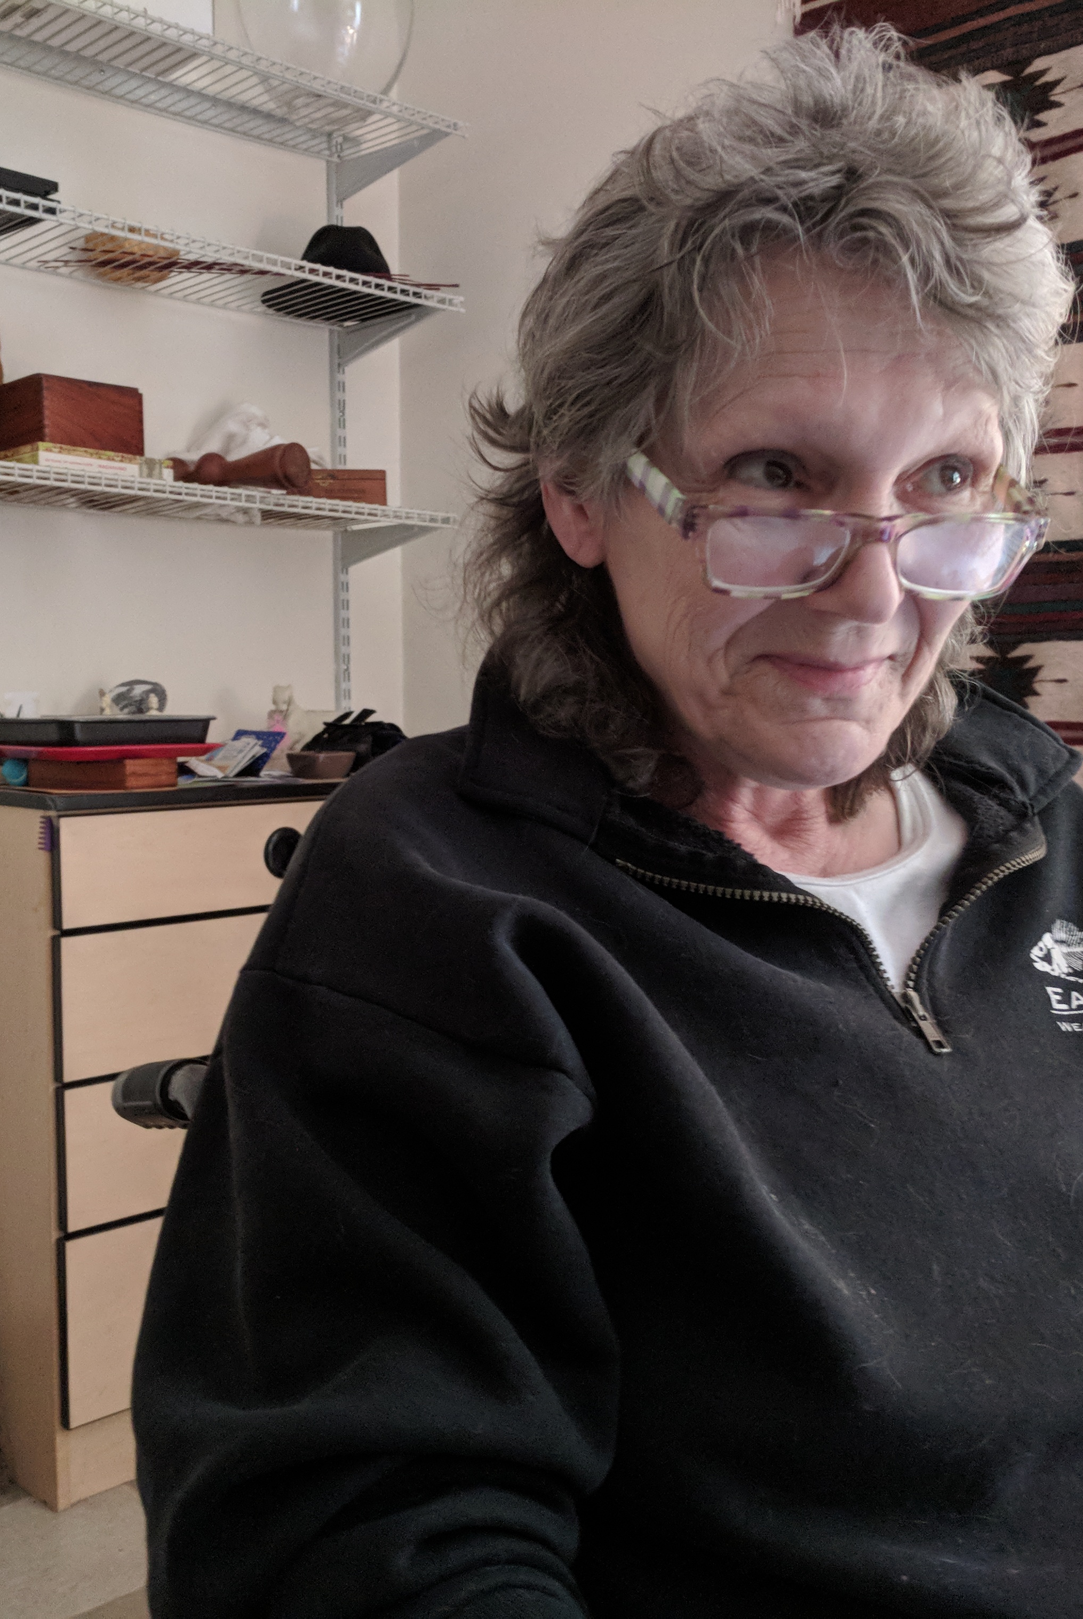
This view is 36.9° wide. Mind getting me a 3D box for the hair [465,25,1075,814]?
[{"bbox_3d":[0.097,-0.147,0.625,0.215,0.290,0.235,-1,11,-17],"label":"hair"}]

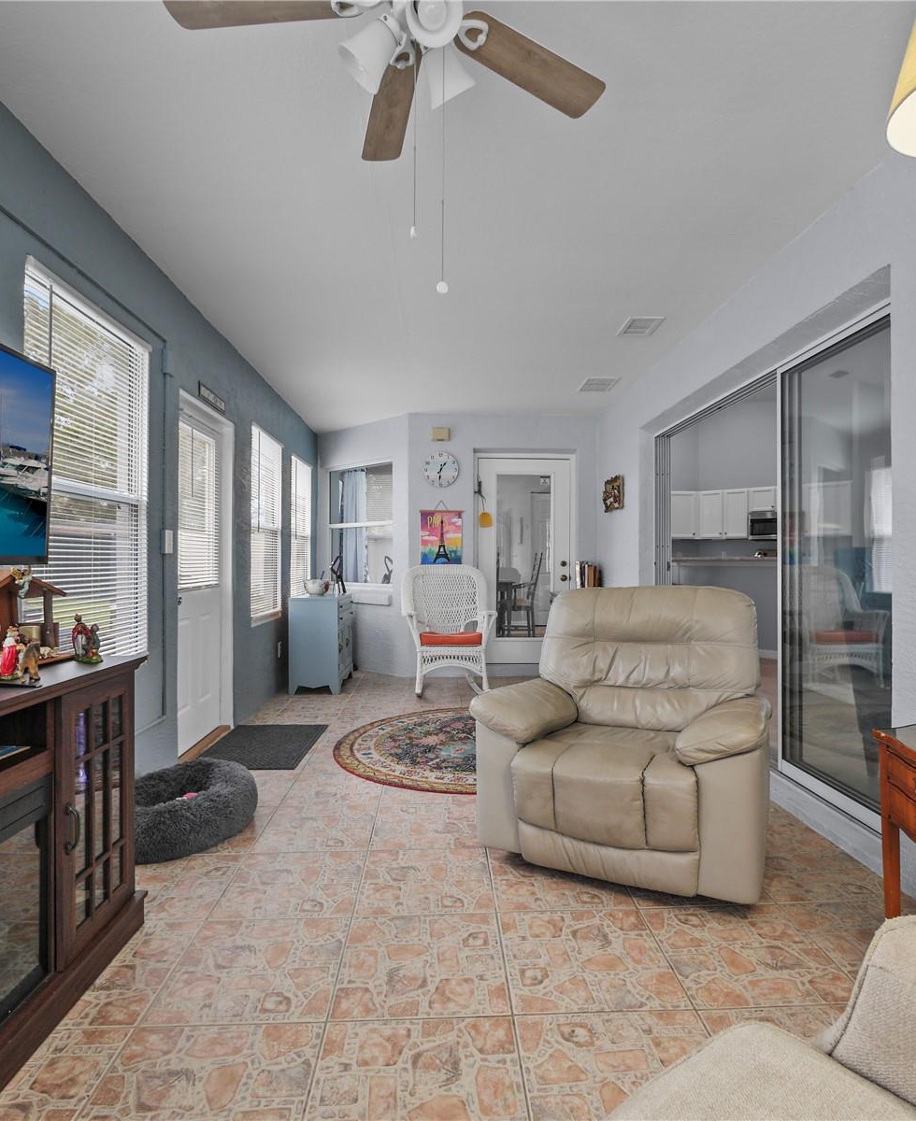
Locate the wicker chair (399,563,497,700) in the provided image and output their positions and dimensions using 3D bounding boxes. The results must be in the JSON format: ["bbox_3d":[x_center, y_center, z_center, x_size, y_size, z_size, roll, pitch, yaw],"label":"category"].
[{"bbox_3d":[-0.083,0.600,5.420,0.750,1.110,0.850,0,0,-11],"label":"wicker chair"}]

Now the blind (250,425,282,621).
[{"bbox_3d":[-1.587,-0.300,5.035,0.050,1.480,0.900,0,0,-2],"label":"blind"}]

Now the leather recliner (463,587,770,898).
[{"bbox_3d":[0.701,0.640,2.591,1.030,1.030,0.960,0,0,22],"label":"leather recliner"}]

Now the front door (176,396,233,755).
[{"bbox_3d":[-1.592,0.125,3.704,0.080,2.060,0.870,0,0,-2],"label":"front door"}]

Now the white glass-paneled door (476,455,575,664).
[{"bbox_3d":[0.675,0.000,6.023,0.950,2.060,0.080,0,0,-2],"label":"white glass-paneled door"}]

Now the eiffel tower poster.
[{"bbox_3d":[-0.158,-0.220,5.918,0.440,0.545,0.020,0,0,-2],"label":"eiffel tower poster"}]

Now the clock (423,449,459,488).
[{"bbox_3d":[-0.157,-0.900,5.908,0.360,0.360,0.040,0,0,-2],"label":"clock"}]

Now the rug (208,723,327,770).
[{"bbox_3d":[-1.204,1.149,3.776,0.610,0.012,0.900,0,0,-2],"label":"rug"}]

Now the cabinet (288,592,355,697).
[{"bbox_3d":[-1.253,0.740,5.575,0.430,0.830,0.740,0,0,-2],"label":"cabinet"}]

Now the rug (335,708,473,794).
[{"bbox_3d":[0.094,1.149,3.865,1.800,0.012,1.800,0,0,-2],"label":"rug"}]

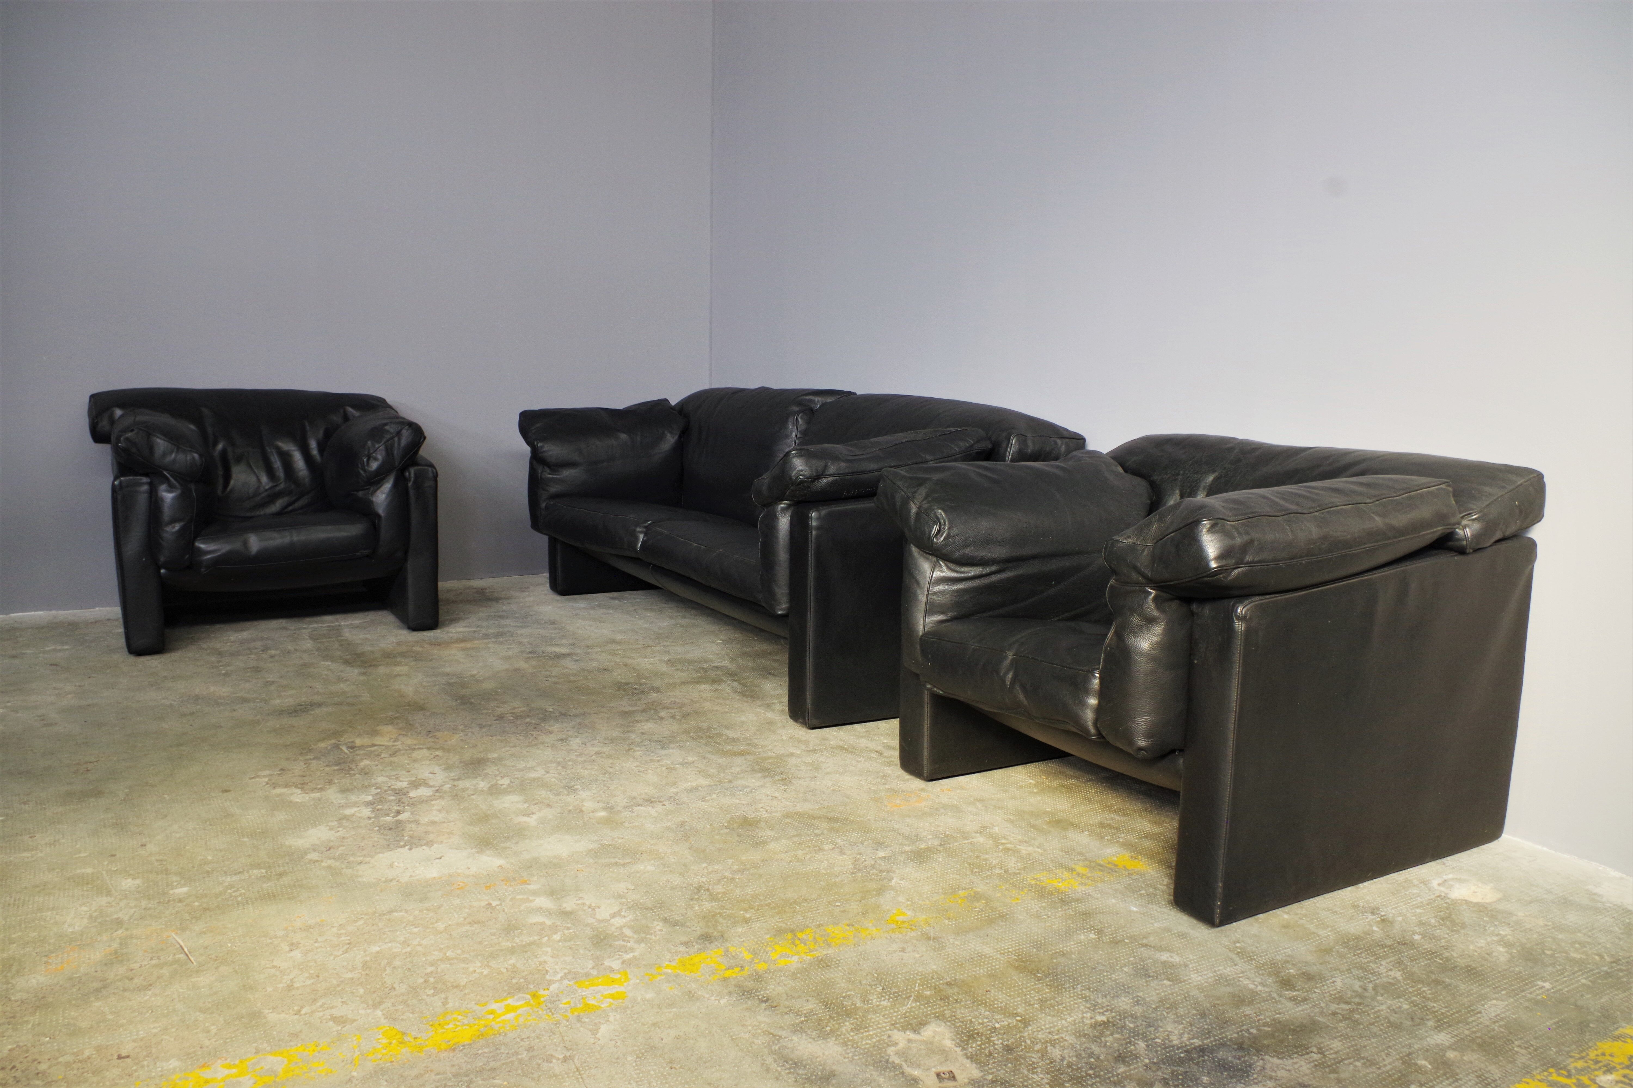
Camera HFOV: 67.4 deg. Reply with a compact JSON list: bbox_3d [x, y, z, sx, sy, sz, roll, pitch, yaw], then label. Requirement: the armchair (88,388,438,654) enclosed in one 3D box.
[{"bbox_3d":[-1.959,-0.124,4.355,1.026,0.808,0.936,-4,10,-29],"label":"armchair"}]

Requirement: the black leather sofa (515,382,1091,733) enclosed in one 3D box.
[{"bbox_3d":[-0.197,-0.098,4.252,0.959,0.845,2.214,-4,10,-30],"label":"black leather sofa"}]

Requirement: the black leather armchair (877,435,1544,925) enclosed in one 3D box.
[{"bbox_3d":[0.795,0.182,2.666,0.945,0.788,1.002,-4,10,-30],"label":"black leather armchair"}]

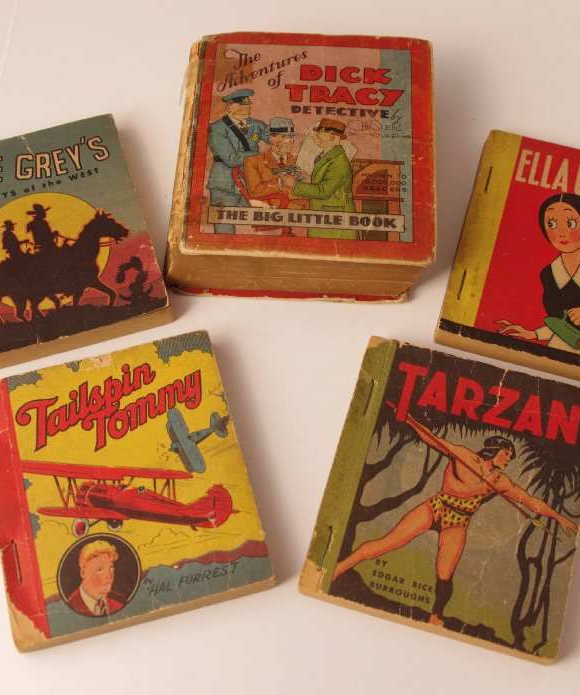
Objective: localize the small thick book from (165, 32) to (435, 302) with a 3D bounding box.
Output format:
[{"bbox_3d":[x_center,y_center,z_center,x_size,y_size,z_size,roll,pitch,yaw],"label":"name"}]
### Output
[{"bbox_3d":[0.006,-0.077,0.439,0.104,0.030,0.113,2,63,1],"label":"small thick book"}]

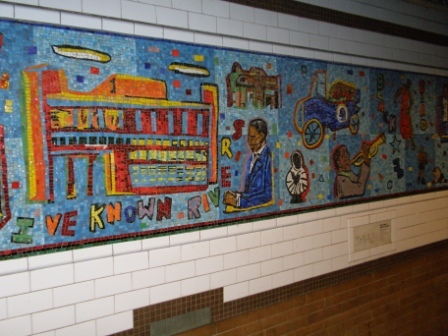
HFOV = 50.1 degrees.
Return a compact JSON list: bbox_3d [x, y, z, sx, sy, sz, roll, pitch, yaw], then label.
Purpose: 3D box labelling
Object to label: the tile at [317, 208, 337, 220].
[{"bbox_3d":[0.558,0.249,2.623,0.152,0.048,0.015,-3,4,-38],"label":"tile"}]

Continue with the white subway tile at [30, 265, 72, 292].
[{"bbox_3d":[-0.611,0.388,1.704,0.152,0.074,0.010,-3,3,-38],"label":"white subway tile"}]

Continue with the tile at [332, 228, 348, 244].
[{"bbox_3d":[0.650,0.389,2.709,0.148,0.074,0.010,-3,3,-38],"label":"tile"}]

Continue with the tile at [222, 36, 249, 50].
[{"bbox_3d":[0.052,-0.567,2.176,0.150,0.050,0.012,-4,5,-38],"label":"tile"}]

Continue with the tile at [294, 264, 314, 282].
[{"bbox_3d":[0.414,0.546,2.505,0.150,0.075,0.010,-4,4,-38],"label":"tile"}]

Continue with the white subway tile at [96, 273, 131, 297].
[{"bbox_3d":[-0.429,0.453,1.854,0.152,0.075,0.010,-3,3,-38],"label":"white subway tile"}]

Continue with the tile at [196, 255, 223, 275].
[{"bbox_3d":[-0.067,0.431,2.133,0.152,0.074,0.012,-3,4,-38],"label":"tile"}]

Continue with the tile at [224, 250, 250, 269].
[{"bbox_3d":[0.054,0.421,2.224,0.152,0.076,0.010,-3,4,-38],"label":"tile"}]

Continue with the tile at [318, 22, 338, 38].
[{"bbox_3d":[0.562,-0.744,2.588,0.152,0.076,0.010,-3,4,-38],"label":"tile"}]

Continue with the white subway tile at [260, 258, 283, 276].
[{"bbox_3d":[0.237,0.490,2.389,0.152,0.075,0.010,-4,5,-38],"label":"white subway tile"}]

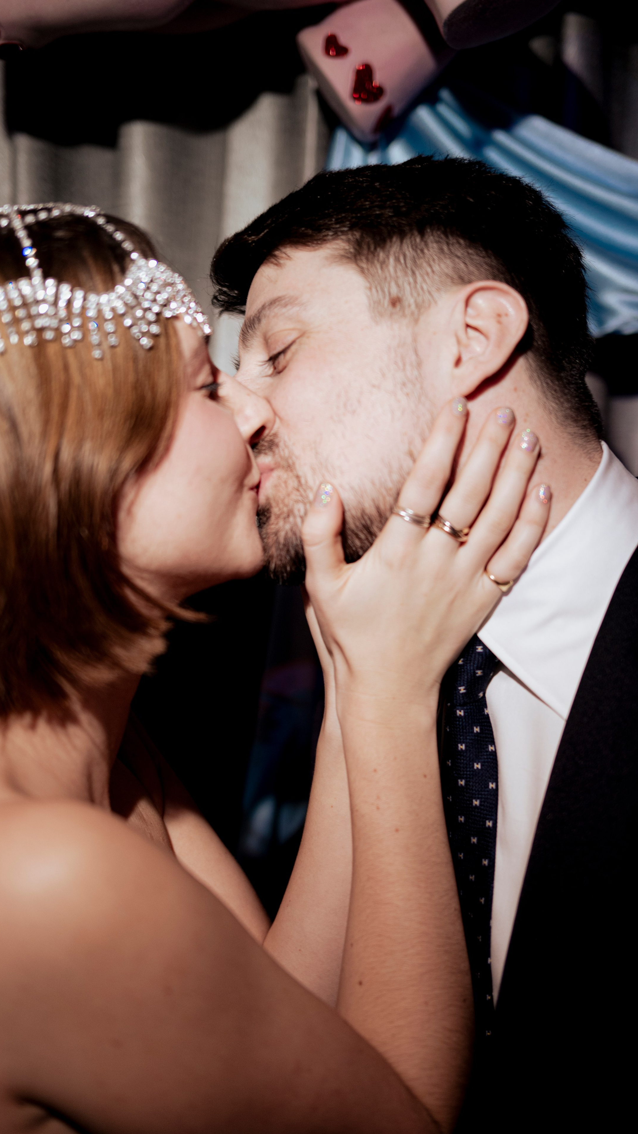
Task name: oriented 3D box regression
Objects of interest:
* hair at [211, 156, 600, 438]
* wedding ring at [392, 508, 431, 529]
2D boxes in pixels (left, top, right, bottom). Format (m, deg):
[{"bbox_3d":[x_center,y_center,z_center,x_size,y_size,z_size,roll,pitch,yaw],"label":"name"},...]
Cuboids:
[{"bbox_3d":[0.050,-0.151,0.742,0.222,0.172,0.168,-7,-5,-11],"label":"hair"},{"bbox_3d":[0.048,-0.025,0.660,0.021,0.005,0.021,23,5,0],"label":"wedding ring"}]

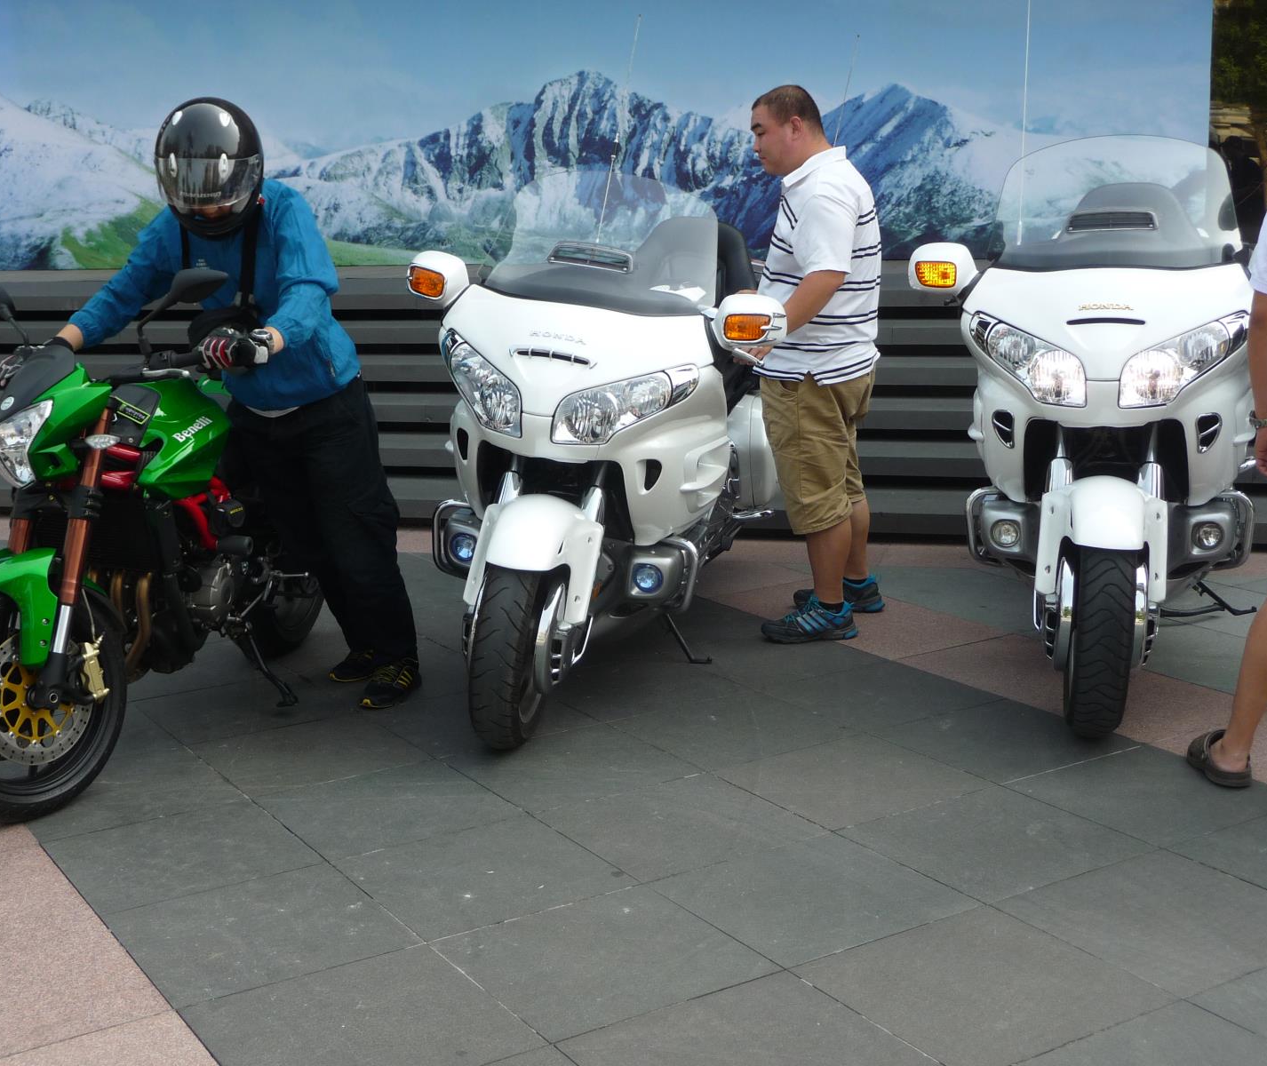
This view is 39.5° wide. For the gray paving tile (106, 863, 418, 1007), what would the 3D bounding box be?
[{"bbox_3d":[-0.731,0.790,3.451,0.488,0.030,0.488,-9,13,-31],"label":"gray paving tile"}]

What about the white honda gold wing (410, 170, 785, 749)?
[{"bbox_3d":[-0.066,-0.365,5.296,1.030,1.450,2.600,7,13,15],"label":"white honda gold wing"}]

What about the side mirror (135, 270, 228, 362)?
[{"bbox_3d":[-1.079,-0.527,4.240,0.230,0.210,0.100,4,13,24],"label":"side mirror"}]

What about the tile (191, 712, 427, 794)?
[{"bbox_3d":[-0.830,0.575,4.519,0.488,0.030,0.488,-9,13,-31],"label":"tile"}]

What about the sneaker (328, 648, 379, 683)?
[{"bbox_3d":[-0.788,0.369,5.306,0.285,0.110,0.105,-11,15,-39],"label":"sneaker"}]

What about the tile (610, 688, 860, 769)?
[{"bbox_3d":[0.255,0.531,4.705,0.497,0.025,0.497,-9,14,-31],"label":"tile"}]

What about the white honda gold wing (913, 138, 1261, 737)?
[{"bbox_3d":[1.429,-0.407,5.243,1.030,1.470,2.600,2,12,17],"label":"white honda gold wing"}]

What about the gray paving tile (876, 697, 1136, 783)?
[{"bbox_3d":[0.957,0.546,4.549,0.500,0.030,0.500,-9,14,-31],"label":"gray paving tile"}]

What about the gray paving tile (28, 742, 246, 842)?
[{"bbox_3d":[-1.267,0.650,4.364,0.500,0.030,0.500,-9,14,-31],"label":"gray paving tile"}]

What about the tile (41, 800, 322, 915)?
[{"bbox_3d":[-1.005,0.727,3.945,0.497,0.025,0.497,-9,14,-31],"label":"tile"}]

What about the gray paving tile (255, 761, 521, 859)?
[{"bbox_3d":[-0.573,0.651,4.110,0.488,0.030,0.488,-9,13,-31],"label":"gray paving tile"}]

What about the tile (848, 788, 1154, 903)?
[{"bbox_3d":[0.791,0.685,3.878,0.497,0.025,0.497,-9,14,-31],"label":"tile"}]

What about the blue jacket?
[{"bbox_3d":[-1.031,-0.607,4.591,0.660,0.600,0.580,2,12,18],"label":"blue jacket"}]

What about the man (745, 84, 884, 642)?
[{"bbox_3d":[0.568,-0.544,5.569,0.420,1.710,0.520,-1,12,3],"label":"man"}]

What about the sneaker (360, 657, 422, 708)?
[{"bbox_3d":[-0.682,0.419,5.052,0.105,0.110,0.285,5,13,28],"label":"sneaker"}]

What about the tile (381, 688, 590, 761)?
[{"bbox_3d":[-0.415,0.512,4.768,0.488,0.030,0.488,-9,13,-31],"label":"tile"}]

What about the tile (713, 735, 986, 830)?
[{"bbox_3d":[0.524,0.609,4.287,0.497,0.025,0.497,-9,14,-31],"label":"tile"}]

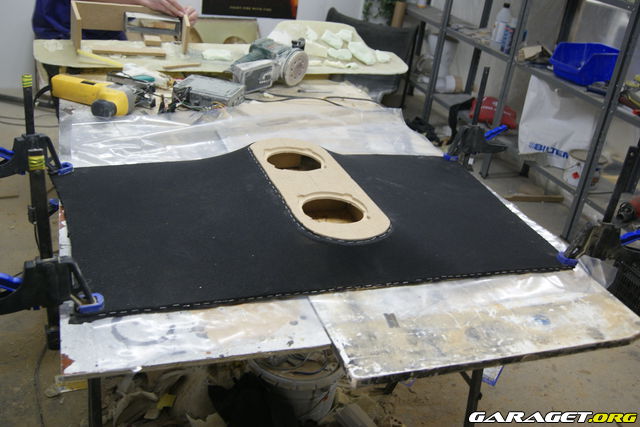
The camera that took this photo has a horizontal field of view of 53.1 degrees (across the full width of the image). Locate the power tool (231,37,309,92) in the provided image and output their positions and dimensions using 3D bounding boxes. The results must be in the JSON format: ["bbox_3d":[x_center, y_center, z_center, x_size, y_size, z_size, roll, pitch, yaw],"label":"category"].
[{"bbox_3d":[-0.202,-0.530,2.262,0.156,0.148,0.291,22,29,30],"label":"power tool"}]

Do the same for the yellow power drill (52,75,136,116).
[{"bbox_3d":[-0.635,-0.345,1.836,0.224,0.073,0.094,13,25,13],"label":"yellow power drill"}]

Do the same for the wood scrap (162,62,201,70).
[{"bbox_3d":[-0.440,-0.466,2.028,0.013,0.008,0.141,26,31,36],"label":"wood scrap"}]

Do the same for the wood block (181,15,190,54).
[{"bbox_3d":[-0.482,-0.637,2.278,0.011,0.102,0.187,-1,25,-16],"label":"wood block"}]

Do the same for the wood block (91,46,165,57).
[{"bbox_3d":[-0.635,-0.538,2.132,0.232,0.011,0.052,-3,26,-21],"label":"wood block"}]

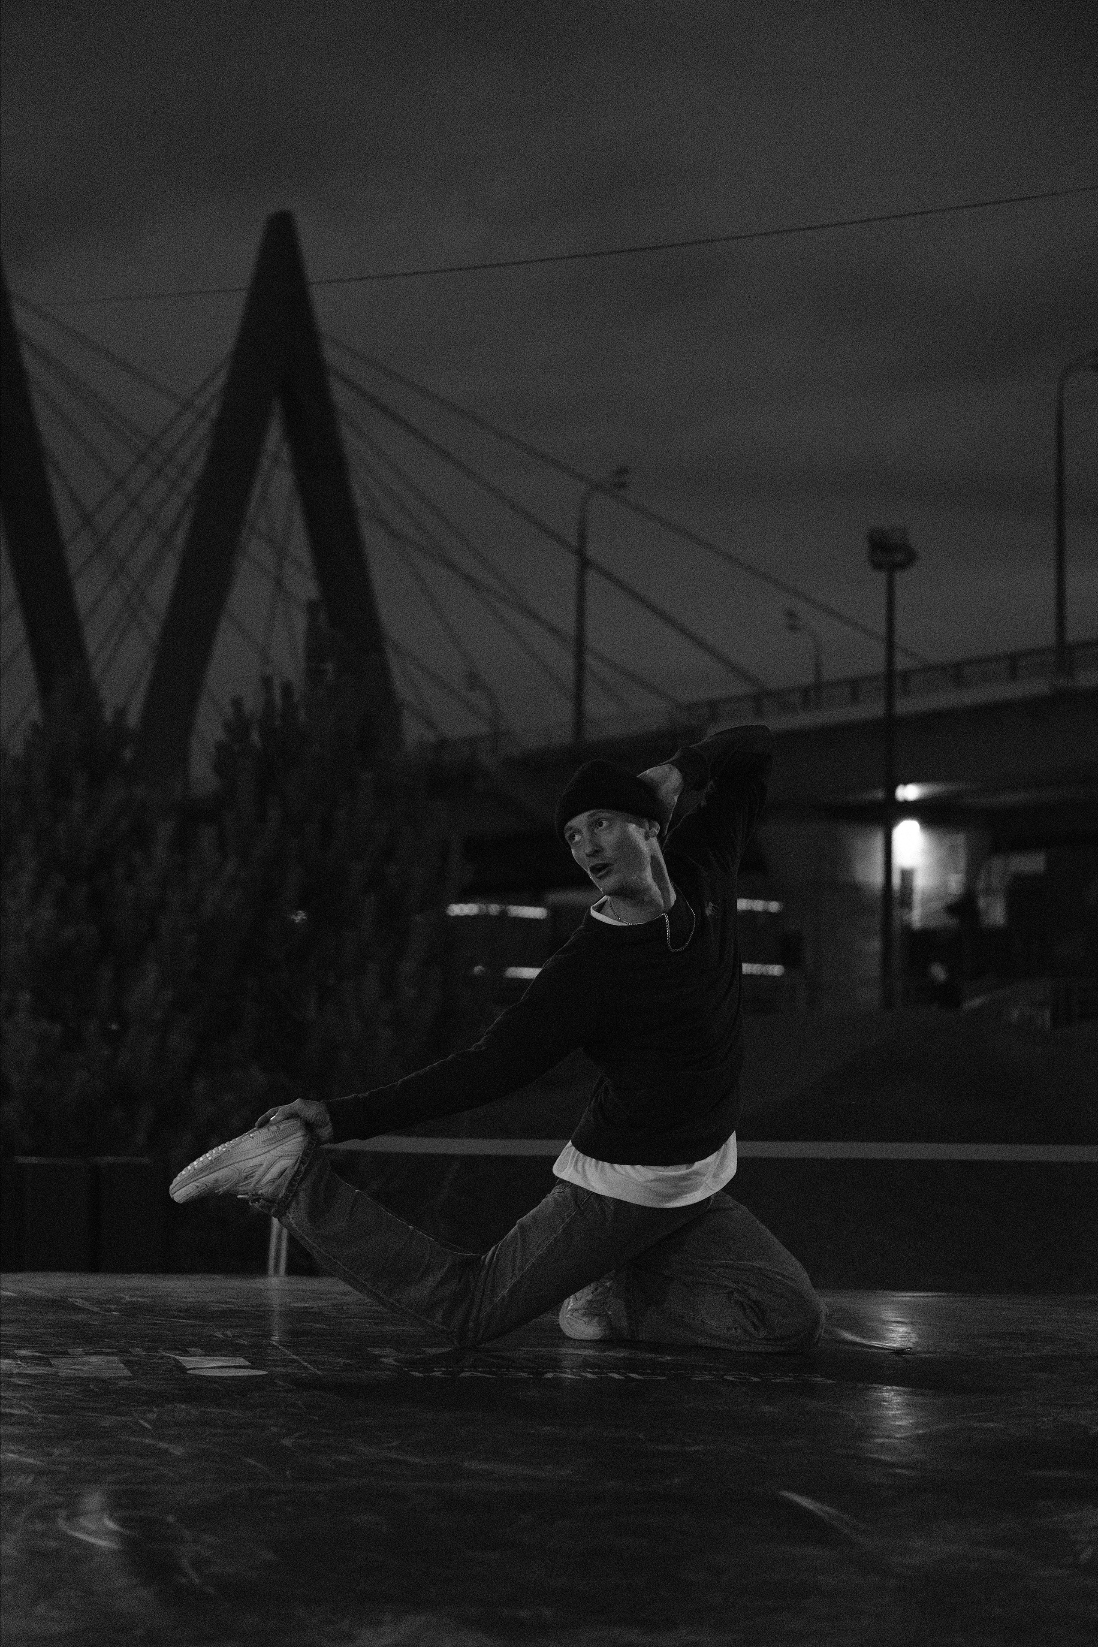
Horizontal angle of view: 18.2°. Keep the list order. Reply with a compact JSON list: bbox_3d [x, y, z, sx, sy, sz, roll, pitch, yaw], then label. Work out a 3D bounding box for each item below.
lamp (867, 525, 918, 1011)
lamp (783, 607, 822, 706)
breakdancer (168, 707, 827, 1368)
[{"bbox_3d":[6.487,-1.036,65.000,0.950,9.300,0.950,1,-4,0],"label":"lamp"},{"bbox_3d":[15.373,-6.903,208.000,2.600,12.500,0.900,4,-5,-36],"label":"lamp"},{"bbox_3d":[-0.096,0.403,6.450,1.190,1.170,0.650,2,-4,-10],"label":"breakdancer"}]

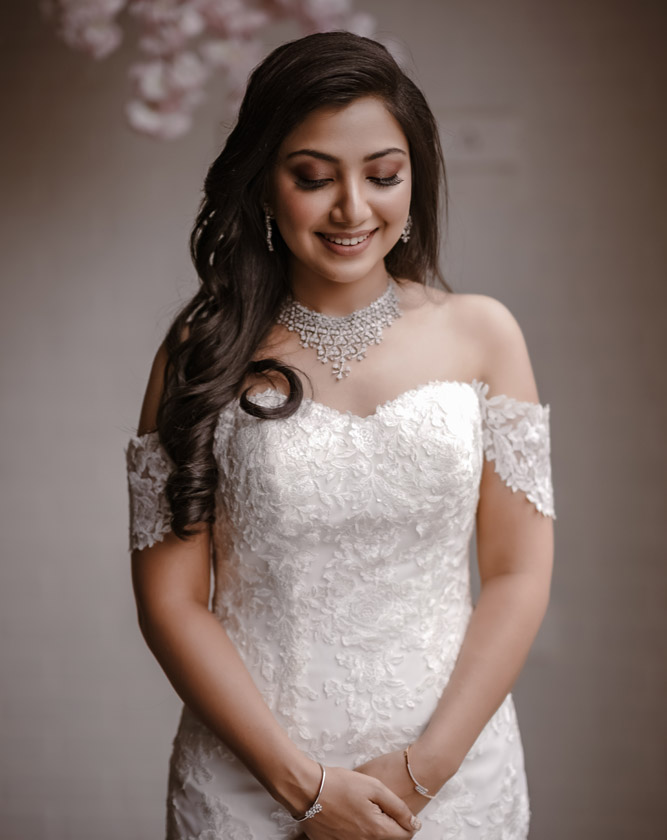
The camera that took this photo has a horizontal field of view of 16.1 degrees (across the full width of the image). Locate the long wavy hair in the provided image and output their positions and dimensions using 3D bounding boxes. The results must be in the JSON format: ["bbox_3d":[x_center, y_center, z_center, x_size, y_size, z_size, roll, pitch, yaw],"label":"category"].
[{"bbox_3d":[-0.029,-0.133,2.320,0.275,0.485,0.260,0,2,-7],"label":"long wavy hair"}]

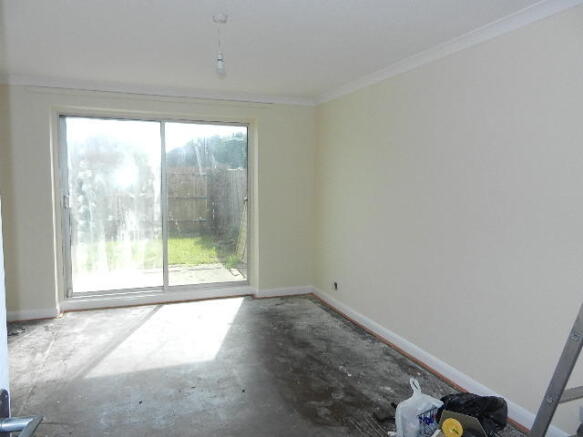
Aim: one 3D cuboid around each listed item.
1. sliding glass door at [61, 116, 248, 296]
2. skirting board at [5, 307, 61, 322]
[{"bbox_3d":[-1.481,-0.117,4.811,2.035,1.968,0.100,-1,6,-21],"label":"sliding glass door"},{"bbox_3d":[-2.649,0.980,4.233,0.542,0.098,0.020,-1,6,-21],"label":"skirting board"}]

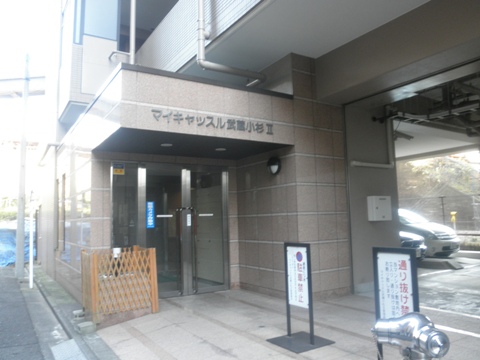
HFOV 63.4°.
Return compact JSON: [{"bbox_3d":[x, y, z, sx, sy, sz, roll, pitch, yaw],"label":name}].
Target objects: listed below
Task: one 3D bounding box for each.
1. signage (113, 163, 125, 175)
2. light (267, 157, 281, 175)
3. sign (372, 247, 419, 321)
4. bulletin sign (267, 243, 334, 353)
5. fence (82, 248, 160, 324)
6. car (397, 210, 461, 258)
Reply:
[{"bbox_3d":[-2.054,-0.188,6.578,0.186,0.198,0.015,2,-7,-32],"label":"signage"},{"bbox_3d":[0.581,-0.253,6.688,0.140,0.300,0.290,2,-7,-32],"label":"light"},{"bbox_3d":[1.245,1.072,3.160,0.518,1.018,0.506,2,-7,-32],"label":"sign"},{"bbox_3d":[0.613,1.188,4.117,0.518,1.018,0.506,2,-7,-32],"label":"bulletin sign"},{"bbox_3d":[-1.778,1.464,5.658,0.896,0.909,0.922,2,-7,-32],"label":"fence"},{"bbox_3d":[4.024,1.600,11.481,1.730,1.530,4.500,2,-7,-32],"label":"car"}]

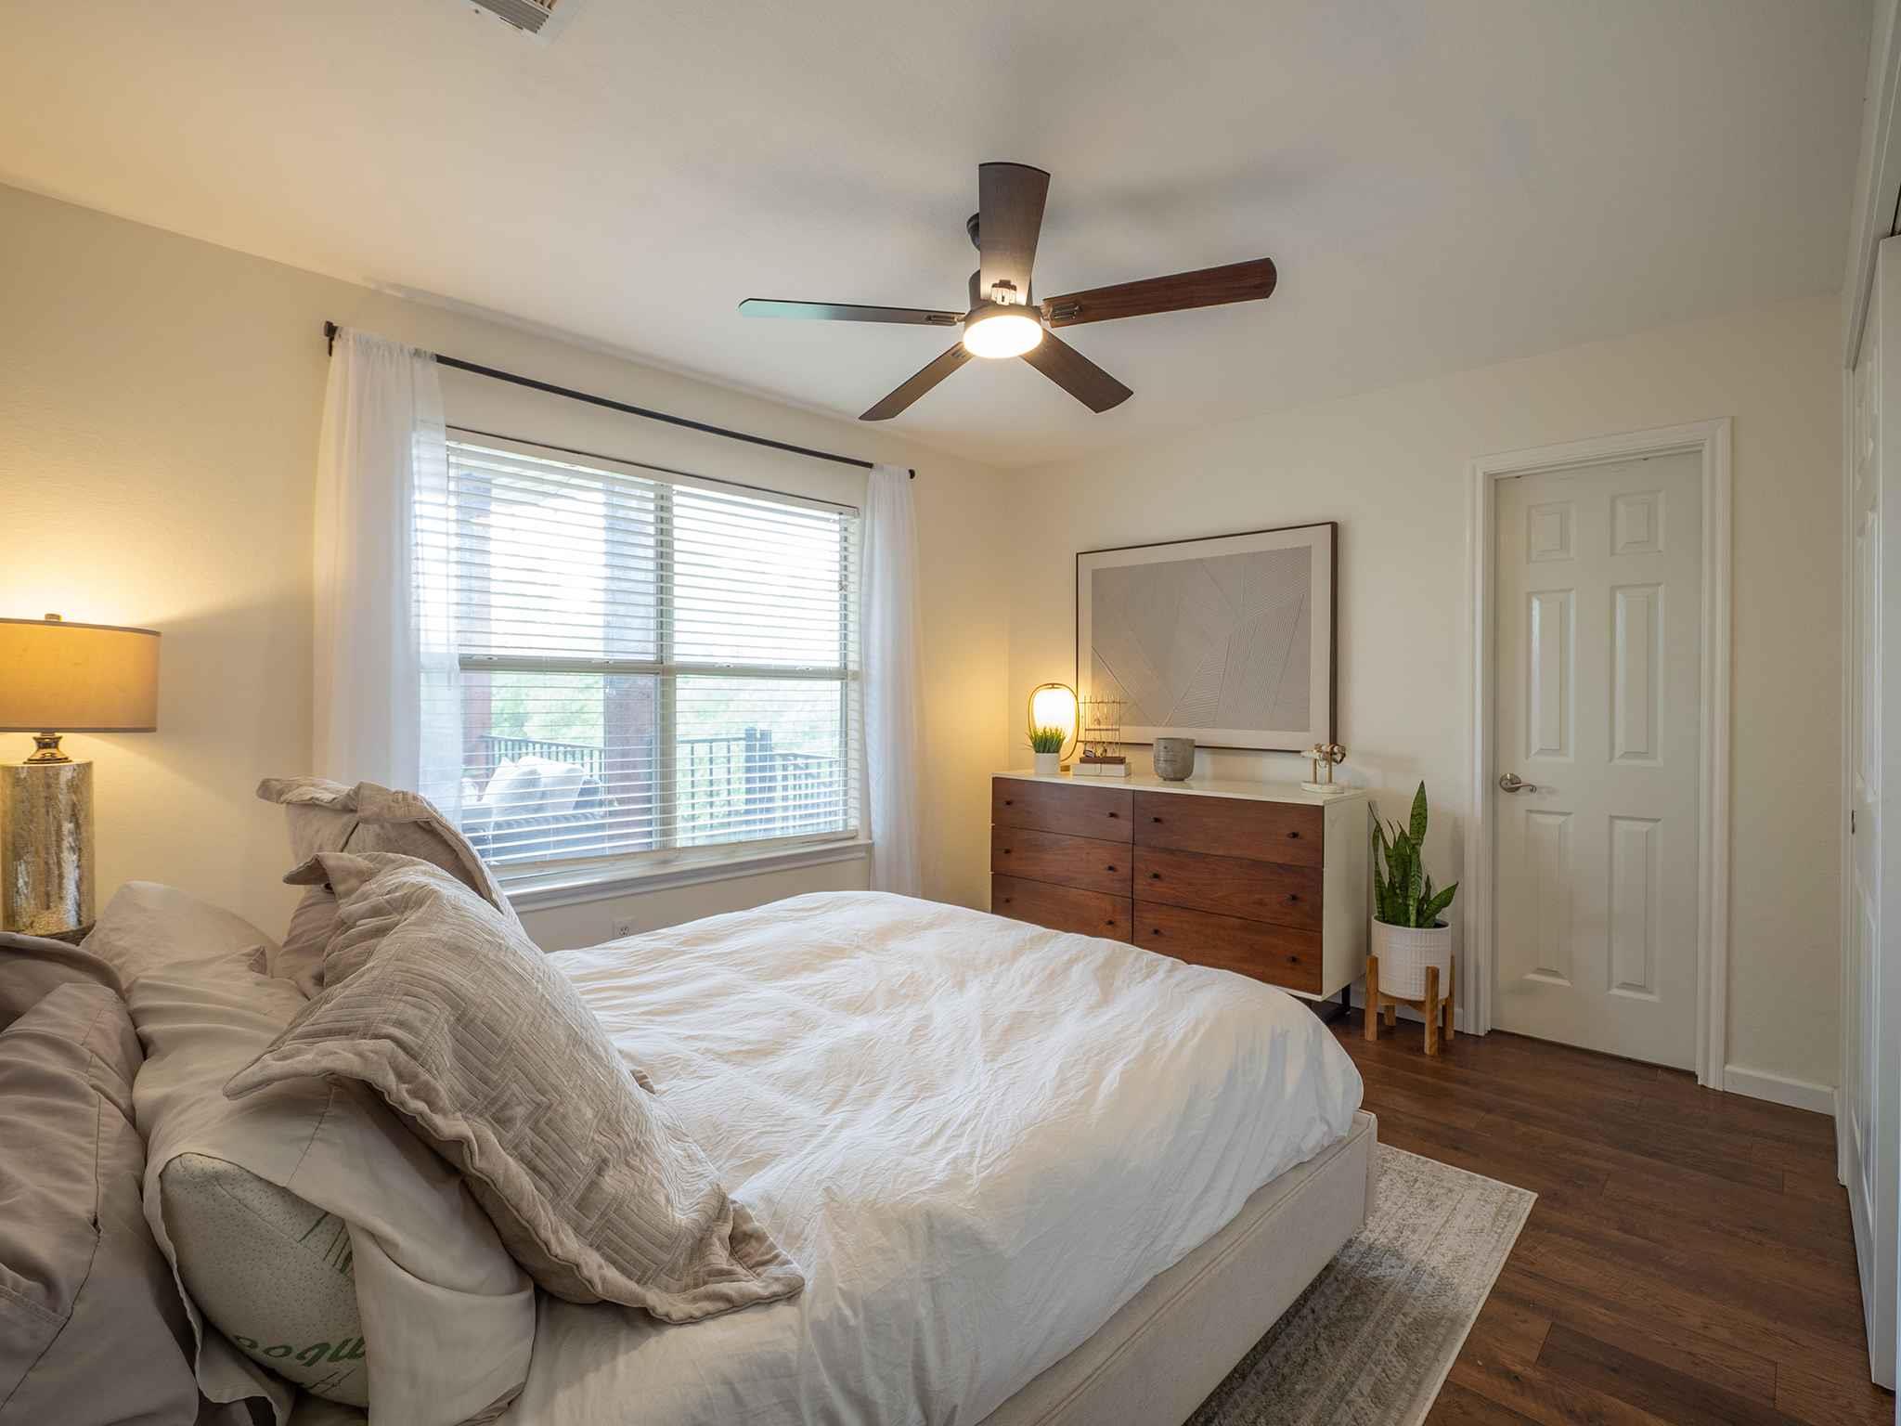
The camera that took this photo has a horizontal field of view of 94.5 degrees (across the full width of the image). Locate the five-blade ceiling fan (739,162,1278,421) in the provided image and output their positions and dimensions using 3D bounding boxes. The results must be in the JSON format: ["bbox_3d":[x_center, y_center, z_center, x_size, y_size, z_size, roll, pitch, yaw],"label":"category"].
[{"bbox_3d":[0.135,-1.093,2.241,1.270,0.315,1.270,1,1,44],"label":"five-blade ceiling fan"}]

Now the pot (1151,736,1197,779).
[{"bbox_3d":[0.988,0.213,3.884,0.177,0.175,0.177,0,1,0],"label":"pot"}]

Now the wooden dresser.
[{"bbox_3d":[0.922,0.741,3.843,1.570,0.865,0.450,1,1,44],"label":"wooden dresser"}]

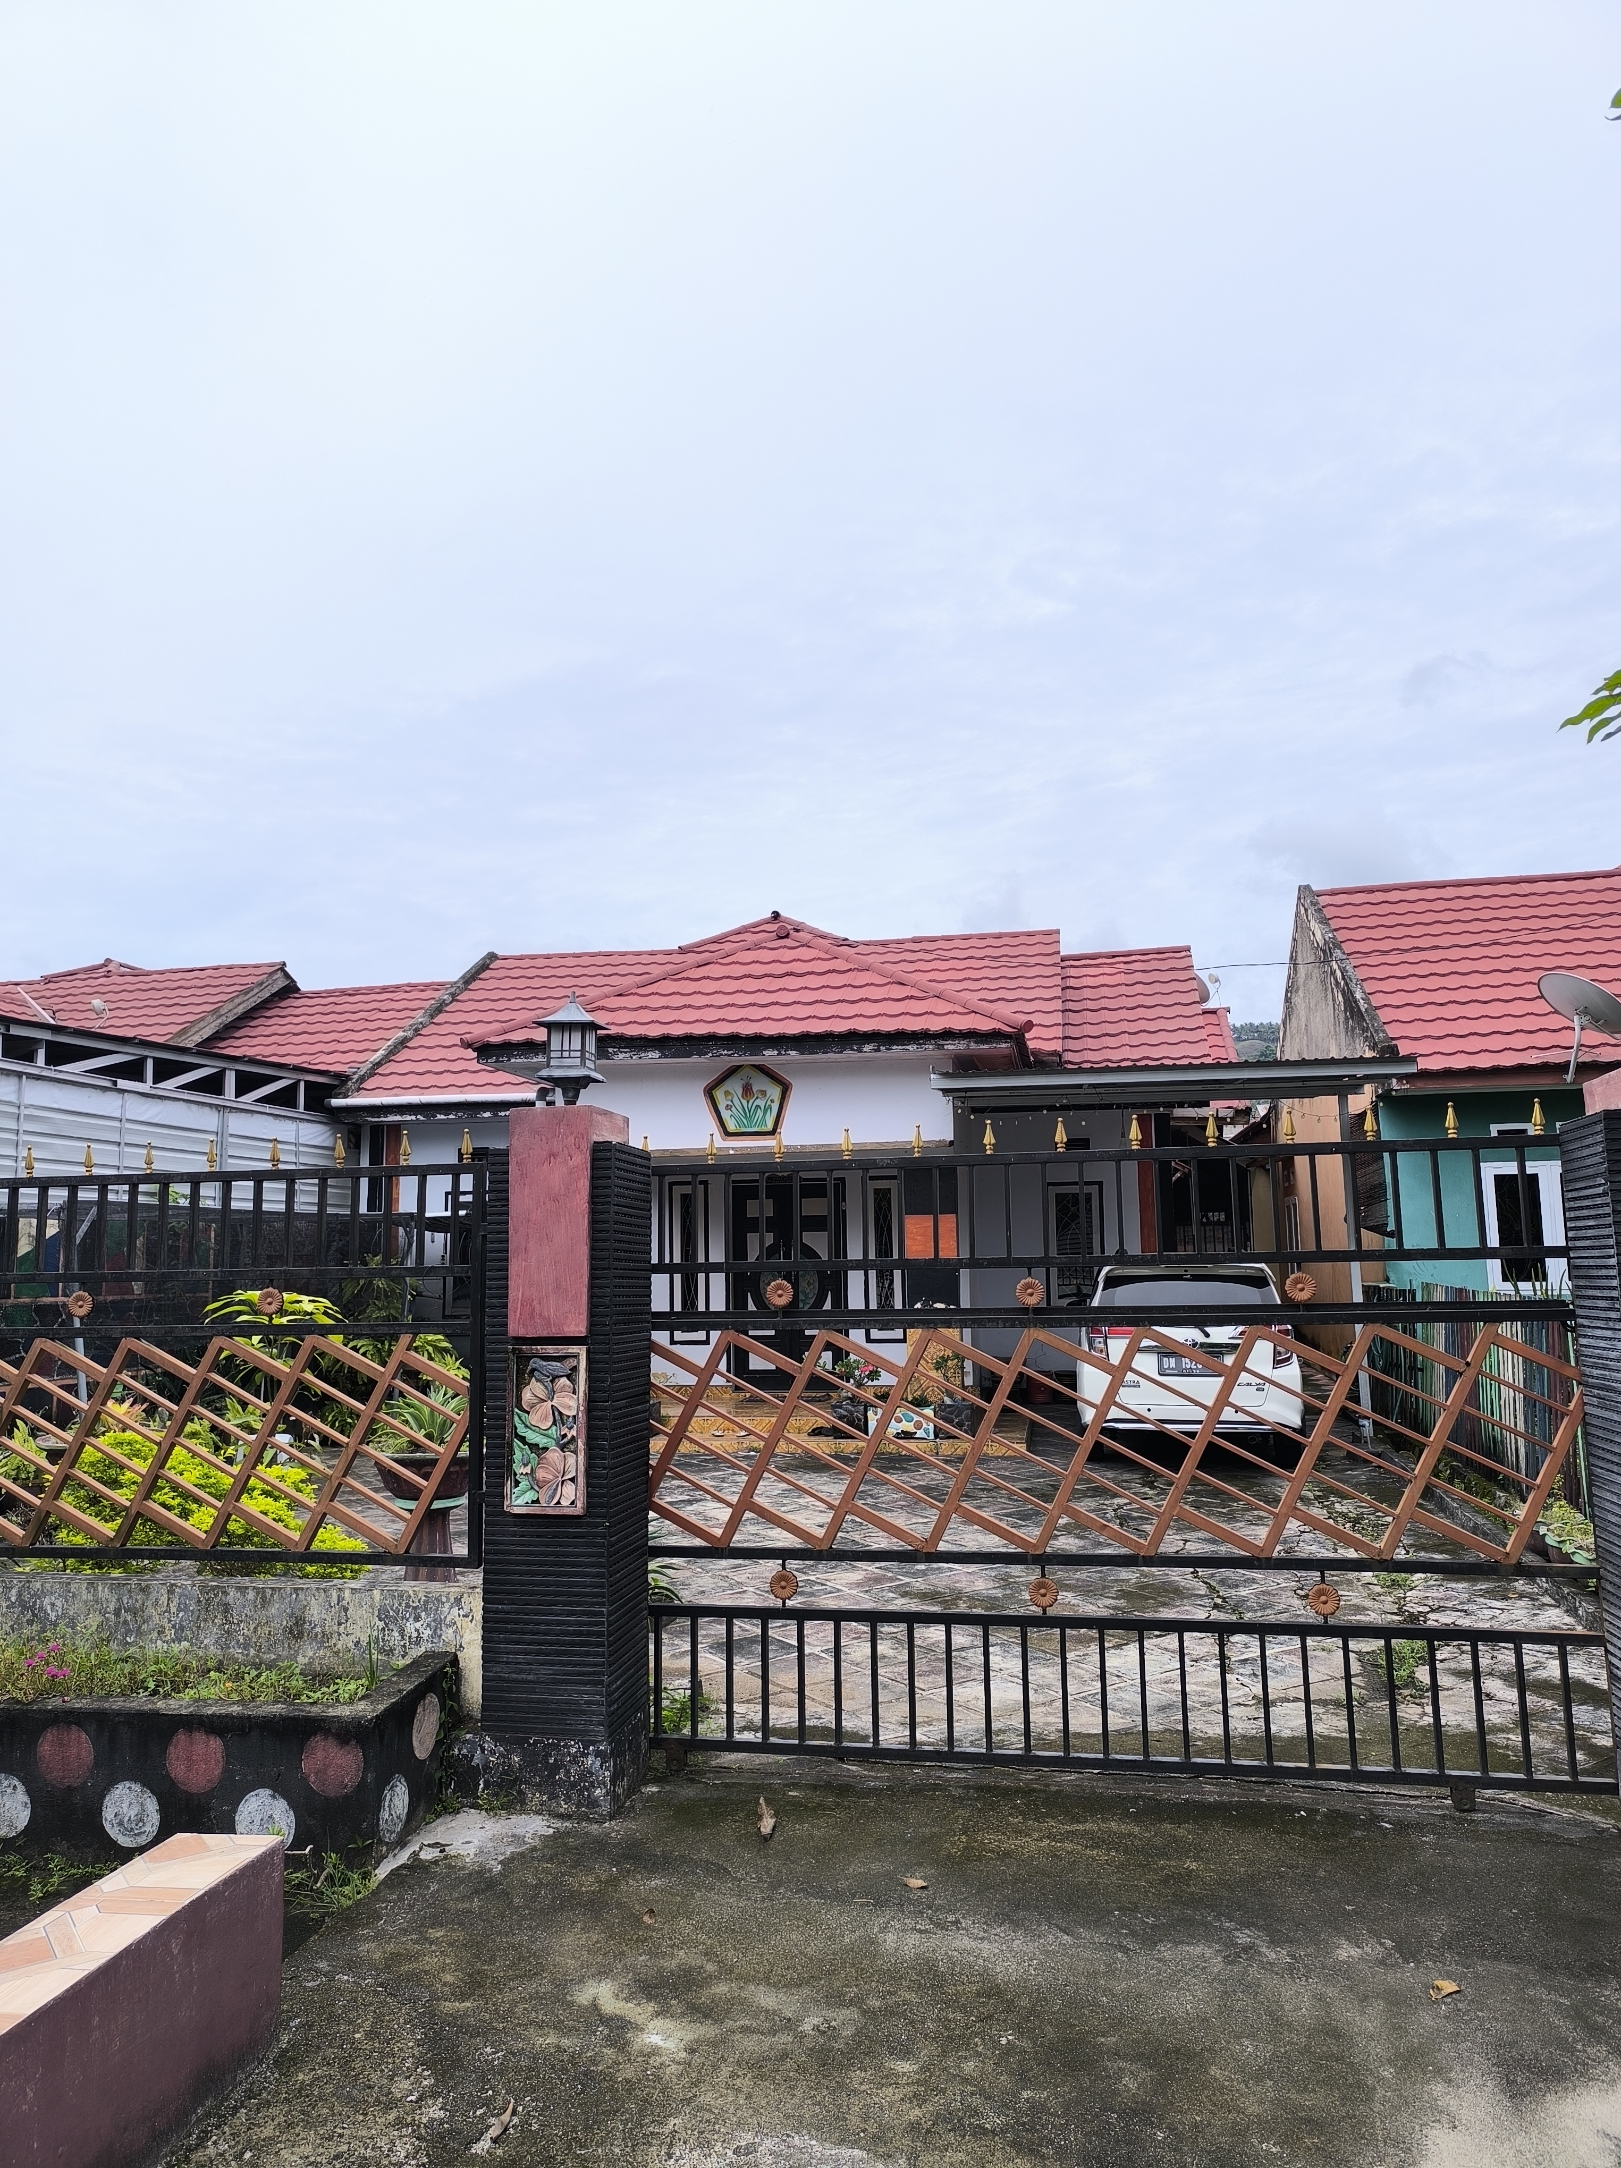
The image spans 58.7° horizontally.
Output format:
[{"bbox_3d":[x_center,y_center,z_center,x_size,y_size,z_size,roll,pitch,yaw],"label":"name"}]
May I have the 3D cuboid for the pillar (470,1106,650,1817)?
[{"bbox_3d":[-0.760,1.132,4.527,0.412,2.072,0.417,-2,-9,10],"label":"pillar"}]

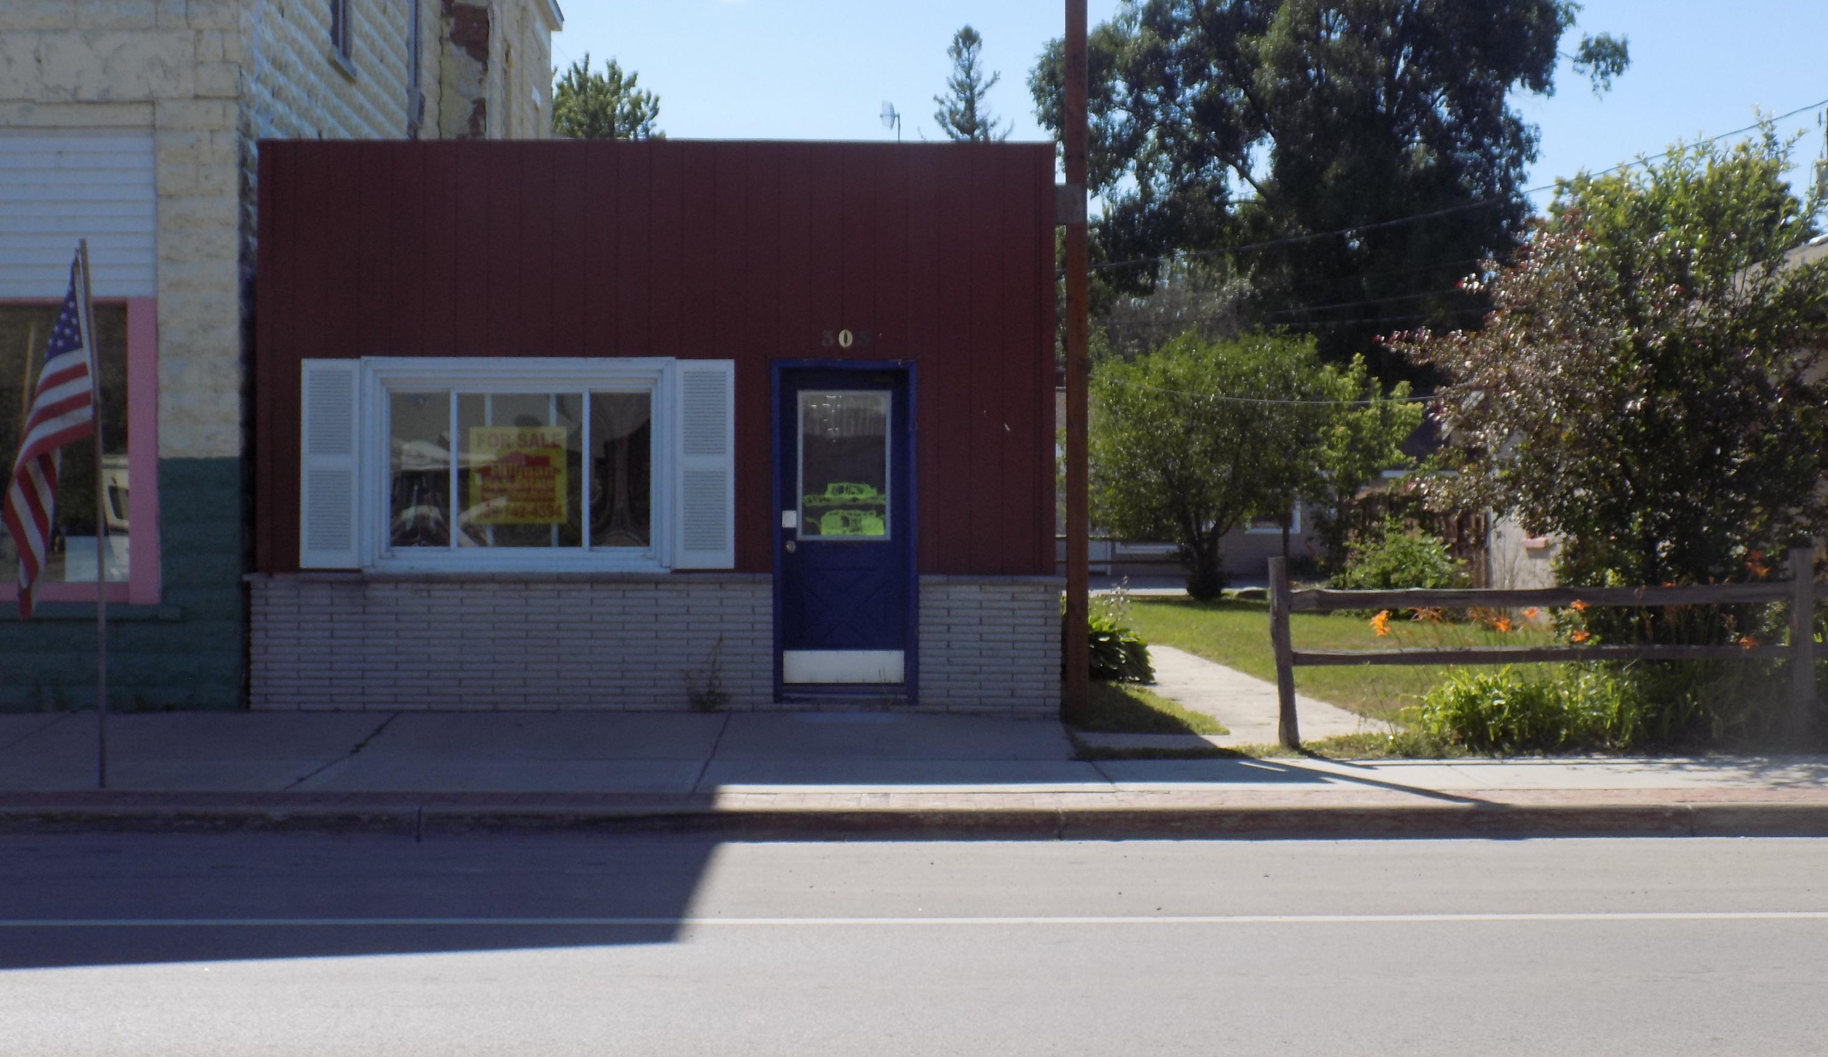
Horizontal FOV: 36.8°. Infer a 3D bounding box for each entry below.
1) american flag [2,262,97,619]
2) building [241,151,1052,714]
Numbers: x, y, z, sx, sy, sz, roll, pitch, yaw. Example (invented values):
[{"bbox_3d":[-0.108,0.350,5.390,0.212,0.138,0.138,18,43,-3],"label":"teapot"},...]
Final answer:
[{"bbox_3d":[-4.350,-0.440,13.800,0.470,1.800,0.270,0,-1,-1],"label":"american flag"},{"bbox_3d":[-1.710,-0.597,21.319,5.070,3.620,8.200,0,-1,-1],"label":"building"}]

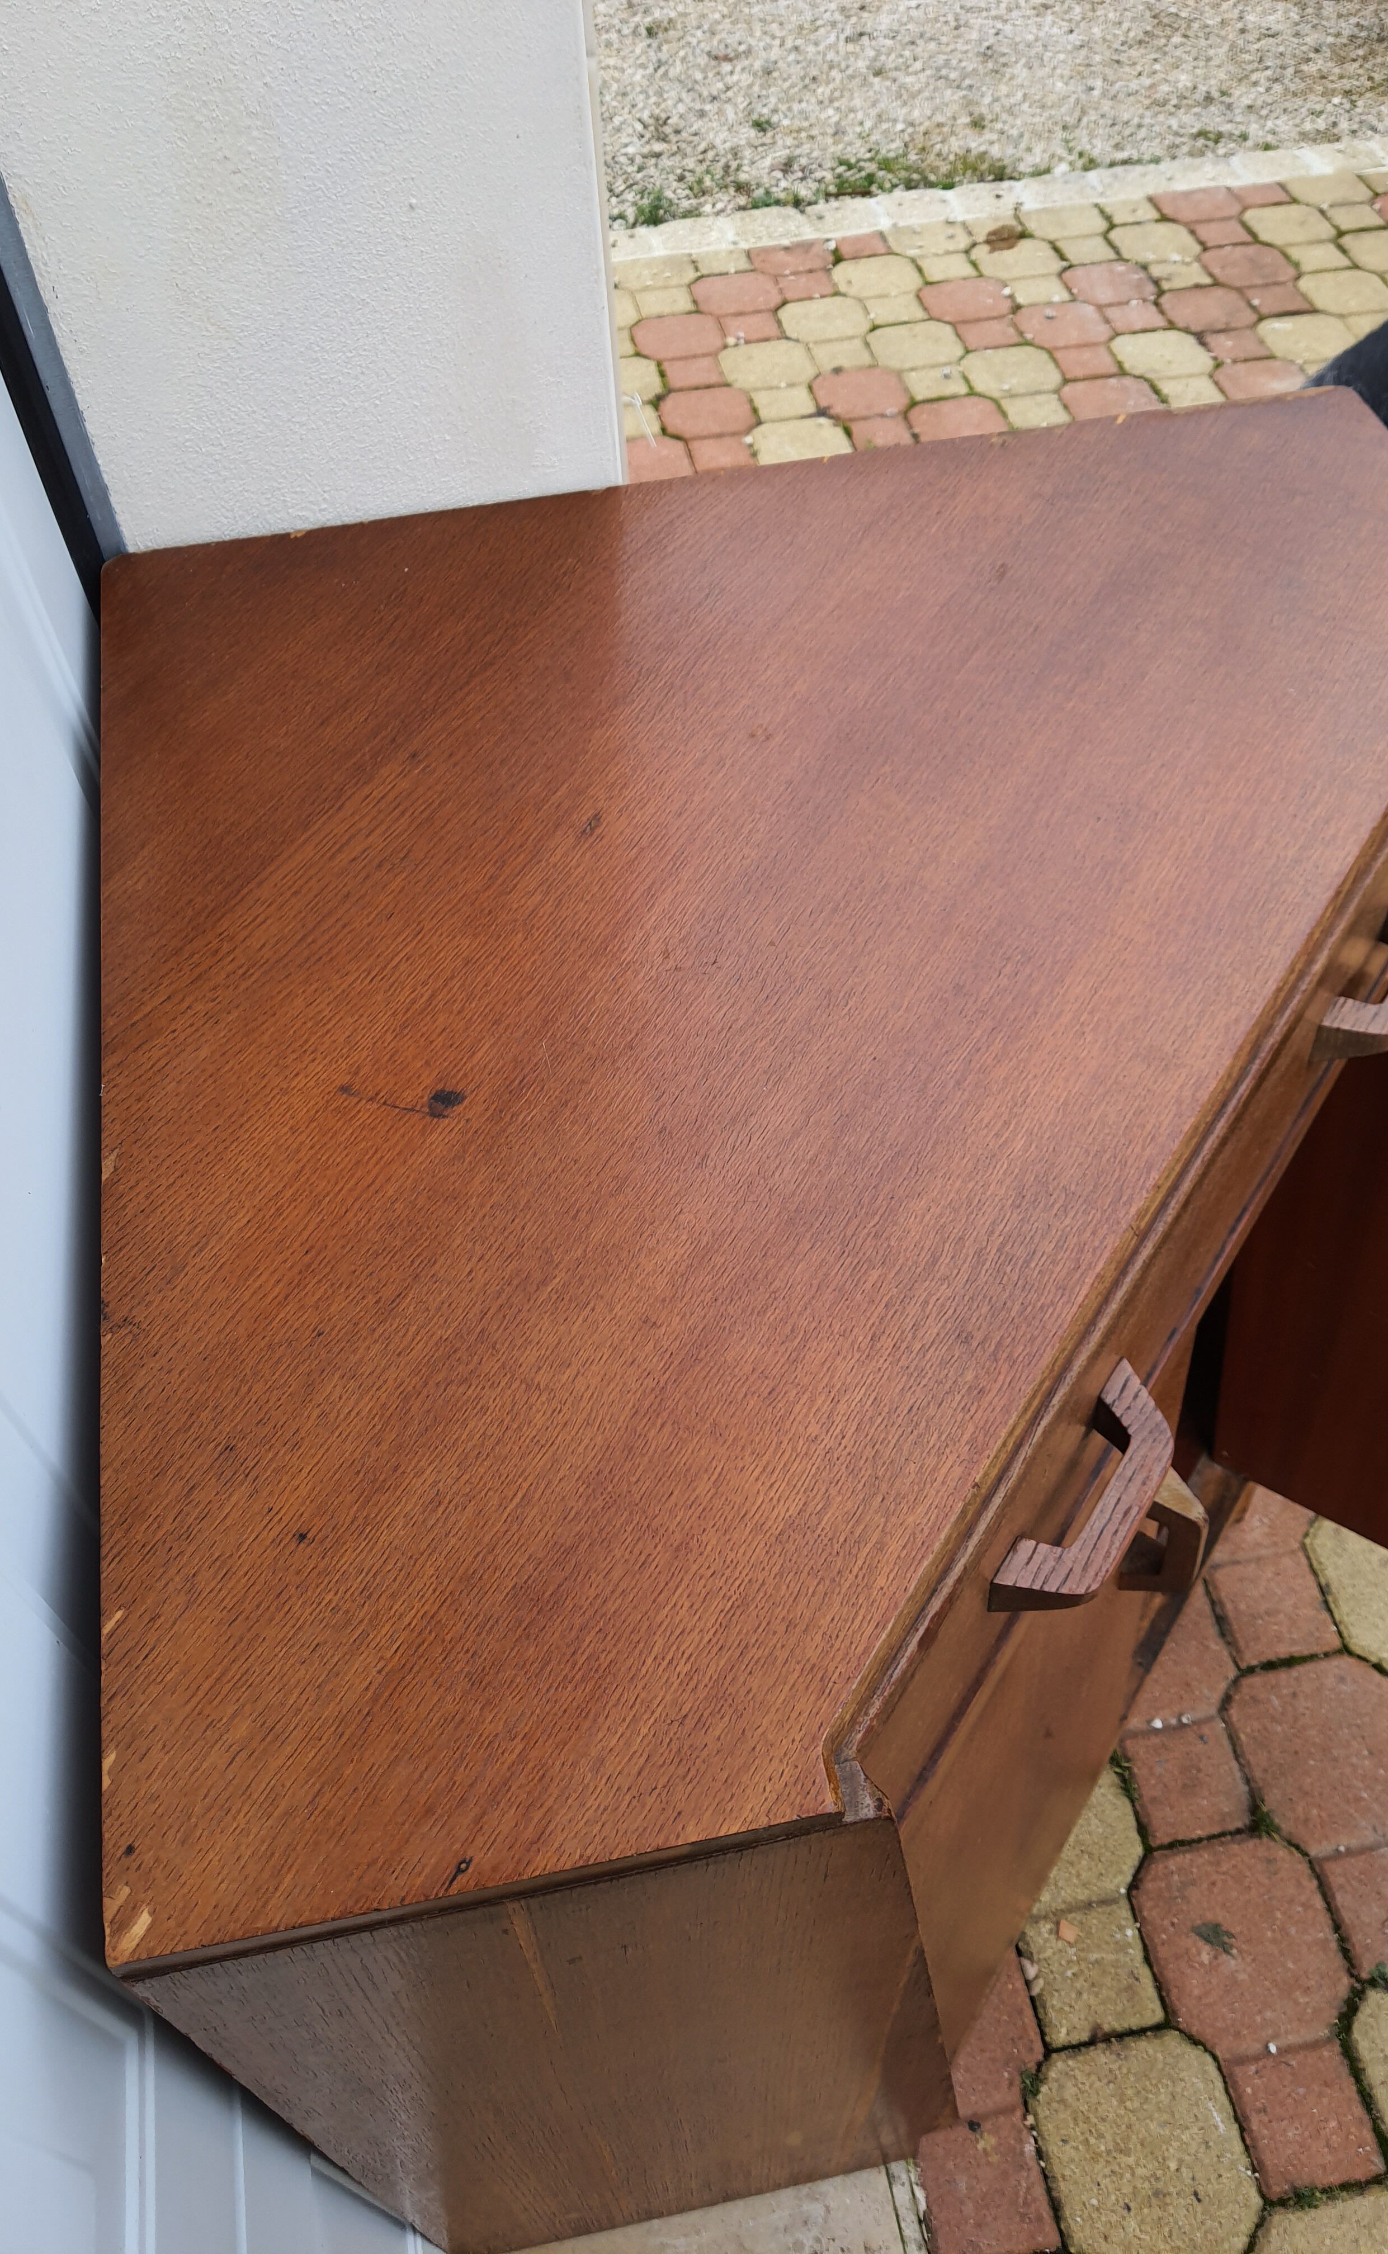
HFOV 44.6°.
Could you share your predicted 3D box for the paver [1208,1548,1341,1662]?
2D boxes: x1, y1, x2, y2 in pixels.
[{"bbox_3d":[0.463,0.403,1.373,0.081,0.055,0.081,-10,53,-5],"label":"paver"}]

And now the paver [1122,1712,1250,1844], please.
[{"bbox_3d":[0.372,0.509,1.298,0.081,0.055,0.081,-10,53,-5],"label":"paver"}]

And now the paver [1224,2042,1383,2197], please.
[{"bbox_3d":[0.412,0.685,1.164,0.081,0.055,0.081,-10,53,-5],"label":"paver"}]

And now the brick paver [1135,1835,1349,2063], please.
[{"bbox_3d":[0.392,0.597,1.231,0.135,0.055,0.135,-10,53,-5],"label":"brick paver"}]

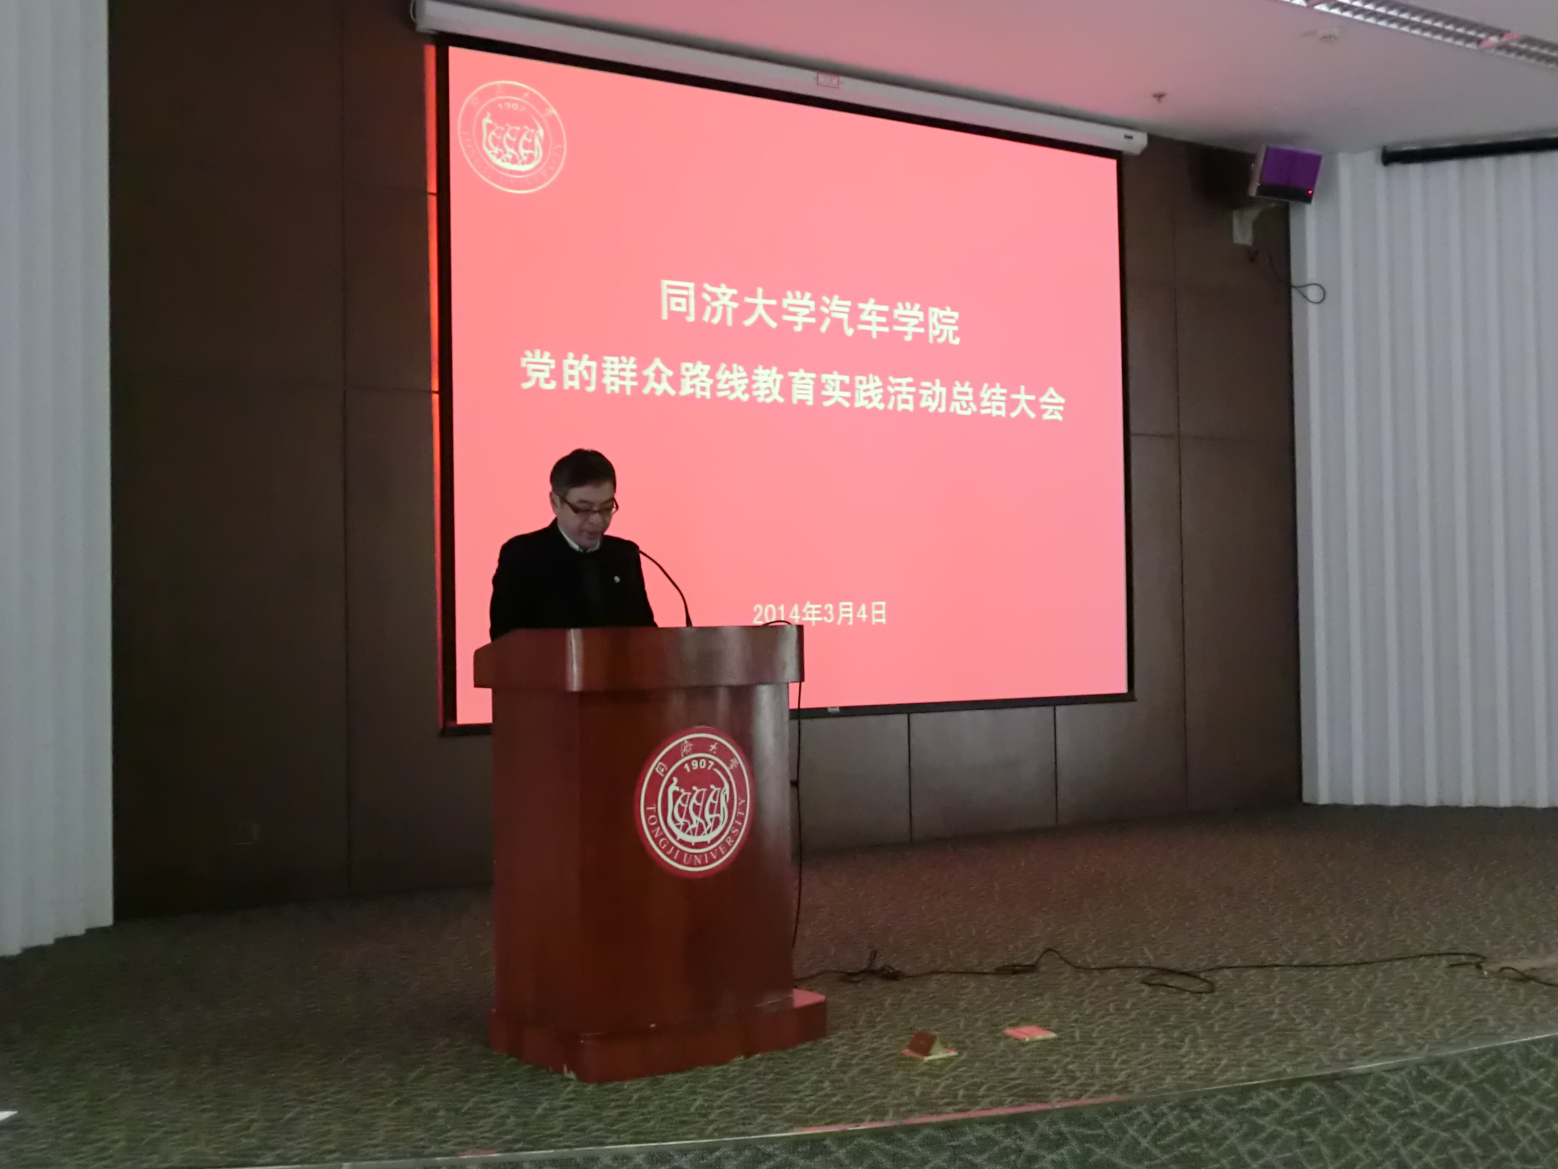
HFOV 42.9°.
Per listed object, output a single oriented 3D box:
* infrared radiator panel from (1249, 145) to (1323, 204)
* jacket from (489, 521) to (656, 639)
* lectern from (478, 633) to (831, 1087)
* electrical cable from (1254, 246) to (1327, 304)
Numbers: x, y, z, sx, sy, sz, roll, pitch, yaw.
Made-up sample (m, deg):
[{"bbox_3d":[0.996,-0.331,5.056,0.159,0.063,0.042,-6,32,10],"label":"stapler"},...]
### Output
[{"bbox_3d":[2.972,-2.418,11.677,0.475,0.285,0.105,0,17,-33],"label":"infrared radiator panel"},{"bbox_3d":[-0.622,0.143,5.966,0.510,0.680,0.330,0,-2,-32],"label":"jacket"},{"bbox_3d":[-0.337,0.693,5.517,0.865,1.150,0.690,0,-2,-39],"label":"lectern"},{"bbox_3d":[3.158,-1.911,12.220,0.450,0.360,0.150,0,-1,-14],"label":"electrical cable"}]

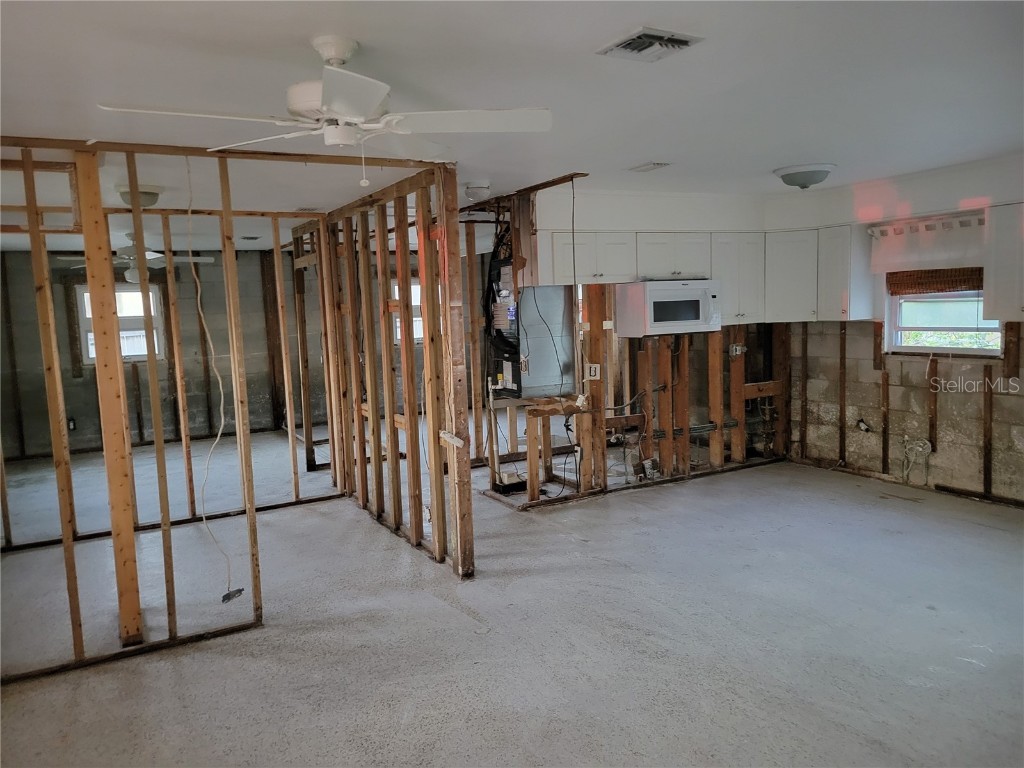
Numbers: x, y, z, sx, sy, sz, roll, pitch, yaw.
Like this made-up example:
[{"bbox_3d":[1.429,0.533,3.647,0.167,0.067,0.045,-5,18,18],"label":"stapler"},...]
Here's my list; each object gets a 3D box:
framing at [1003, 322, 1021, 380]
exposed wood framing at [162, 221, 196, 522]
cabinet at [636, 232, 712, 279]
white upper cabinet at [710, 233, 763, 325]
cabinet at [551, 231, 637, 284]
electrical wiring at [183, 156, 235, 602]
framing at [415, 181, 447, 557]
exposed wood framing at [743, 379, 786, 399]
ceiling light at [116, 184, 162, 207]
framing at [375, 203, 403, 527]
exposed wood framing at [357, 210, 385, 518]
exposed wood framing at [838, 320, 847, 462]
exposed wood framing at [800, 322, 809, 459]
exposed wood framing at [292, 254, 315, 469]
[{"bbox_3d":[3.554,-0.238,5.450,0.040,0.394,0.103,-6,7,-28],"label":"framing"},{"bbox_3d":[-2.577,-0.116,5.966,0.042,2.351,0.088,-6,7,-28],"label":"exposed wood framing"},{"bbox_3d":[1.226,-1.043,6.312,0.773,0.371,0.327,-6,7,-29],"label":"cabinet"},{"bbox_3d":[1.868,-0.910,6.723,0.617,0.775,0.328,-5,7,-28],"label":"white upper cabinet"},{"bbox_3d":[0.566,-0.972,6.018,0.783,0.389,0.328,-5,7,-28],"label":"cabinet"},{"bbox_3d":[-1.523,0.012,3.881,0.160,2.242,0.130,-5,7,-28],"label":"electrical wiring"},{"bbox_3d":[-0.486,-0.030,4.787,0.084,2.317,0.089,-6,7,-28],"label":"framing"},{"bbox_3d":[2.366,0.060,7.277,0.472,0.133,0.040,-6,7,-28],"label":"exposed wood framing"},{"bbox_3d":[-2.331,-1.171,4.833,0.281,0.120,0.281,-6,7,-29],"label":"ceiling light"},{"bbox_3d":[-0.873,-0.111,5.536,0.089,2.322,0.038,-5,7,-28],"label":"framing"},{"bbox_3d":[-1.058,-0.120,5.840,0.084,2.317,0.089,-6,7,-28],"label":"exposed wood framing"},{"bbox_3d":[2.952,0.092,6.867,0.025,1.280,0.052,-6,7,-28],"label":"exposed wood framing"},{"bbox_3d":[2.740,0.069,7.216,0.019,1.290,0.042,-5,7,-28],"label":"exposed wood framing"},{"bbox_3d":[-2.056,-0.202,7.617,0.084,2.177,0.049,-6,7,-28],"label":"exposed wood framing"}]

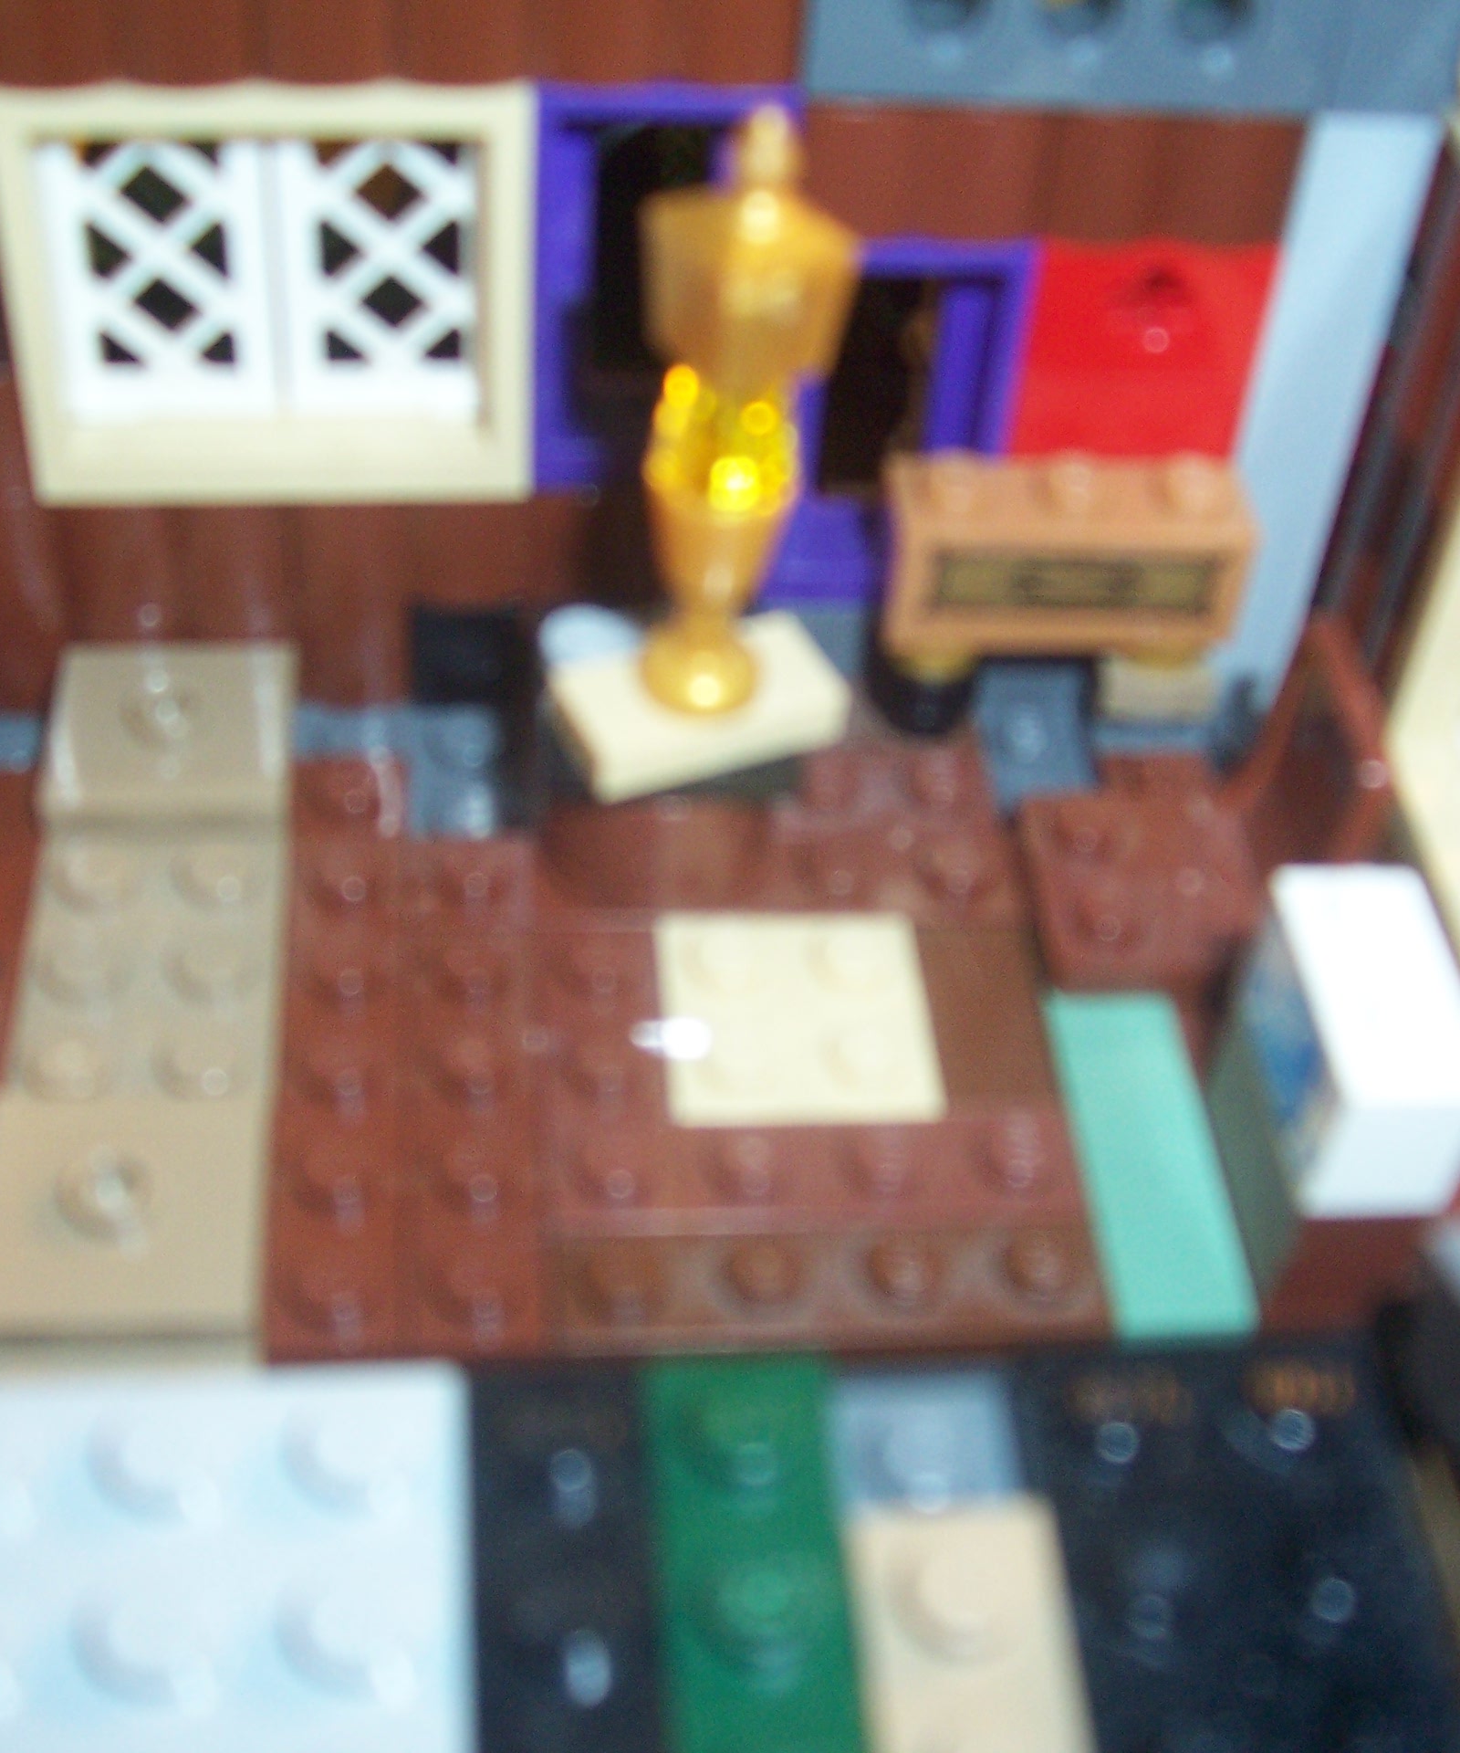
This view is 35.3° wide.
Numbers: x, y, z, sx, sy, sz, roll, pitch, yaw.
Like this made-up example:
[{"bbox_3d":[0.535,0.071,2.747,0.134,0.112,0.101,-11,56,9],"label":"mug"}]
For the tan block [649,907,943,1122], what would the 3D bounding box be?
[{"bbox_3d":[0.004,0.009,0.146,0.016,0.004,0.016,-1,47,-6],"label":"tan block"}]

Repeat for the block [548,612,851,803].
[{"bbox_3d":[-0.002,-0.010,0.143,0.016,0.003,0.009,-18,51,-21],"label":"block"}]

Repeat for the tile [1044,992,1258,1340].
[{"bbox_3d":[0.025,0.018,0.141,0.008,0.003,0.024,-1,47,-6],"label":"tile"}]

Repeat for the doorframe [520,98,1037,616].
[{"bbox_3d":[0.003,-0.036,0.153,0.032,0.038,0.008,-2,47,-8],"label":"doorframe"}]

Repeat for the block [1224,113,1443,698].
[{"bbox_3d":[0.038,-0.034,0.162,0.008,0.048,0.008,-2,47,-8],"label":"block"}]

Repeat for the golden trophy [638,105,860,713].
[{"bbox_3d":[0.000,-0.025,0.130,0.012,0.036,0.008,12,47,5],"label":"golden trophy"}]

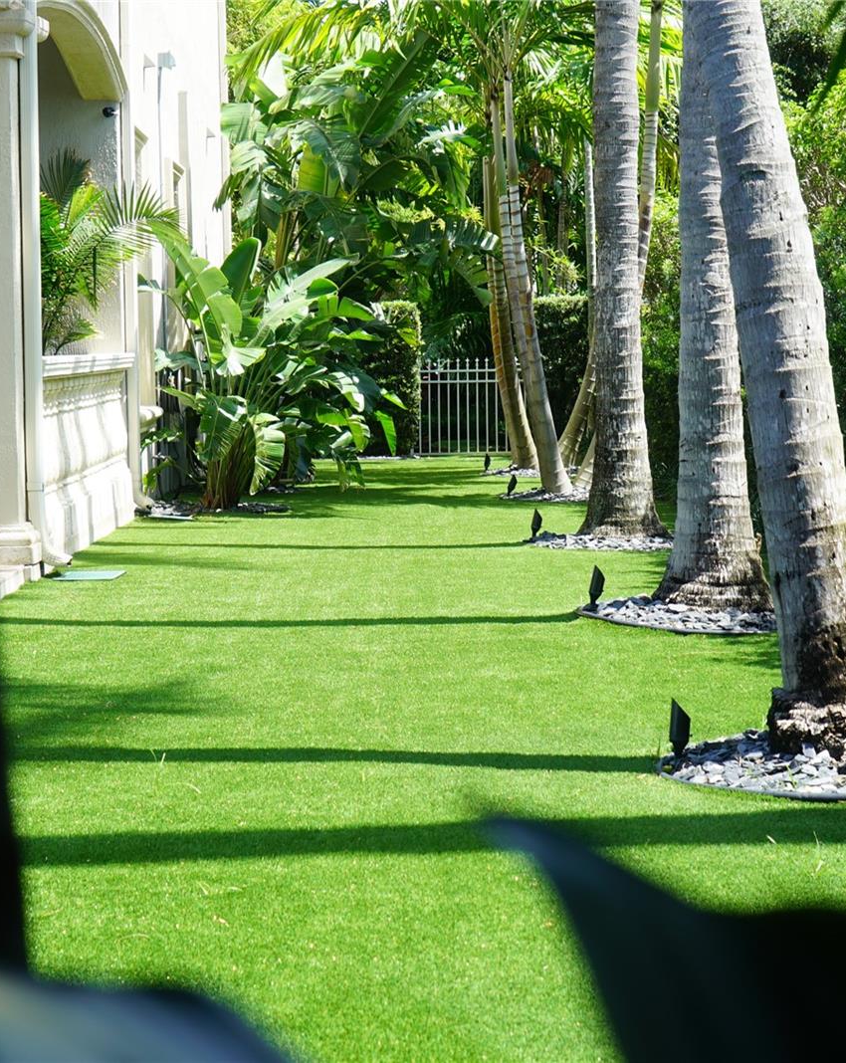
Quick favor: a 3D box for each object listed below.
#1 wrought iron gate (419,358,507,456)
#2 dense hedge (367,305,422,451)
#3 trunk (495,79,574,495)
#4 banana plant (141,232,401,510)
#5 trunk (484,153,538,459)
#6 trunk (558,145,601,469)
[{"bbox_3d":[0.619,-1.606,28.004,1.350,1.268,0.060,-1,5,-6],"label":"wrought iron gate"},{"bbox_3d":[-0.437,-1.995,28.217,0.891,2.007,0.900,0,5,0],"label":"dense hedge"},{"bbox_3d":[1.093,-2.426,21.281,0.757,4.067,0.450,0,5,0],"label":"trunk"},{"bbox_3d":[-1.399,-1.513,19.985,2.397,2.472,2.100,0,5,0],"label":"banana plant"},{"bbox_3d":[1.027,-2.574,25.375,0.641,3.652,0.400,0,5,0],"label":"trunk"},{"bbox_3d":[1.842,-2.624,25.371,0.524,3.752,0.400,0,5,0],"label":"trunk"}]

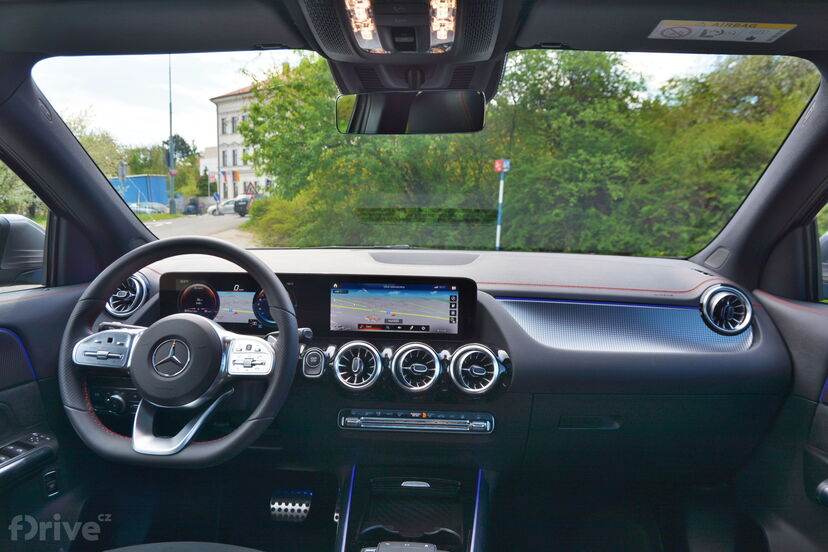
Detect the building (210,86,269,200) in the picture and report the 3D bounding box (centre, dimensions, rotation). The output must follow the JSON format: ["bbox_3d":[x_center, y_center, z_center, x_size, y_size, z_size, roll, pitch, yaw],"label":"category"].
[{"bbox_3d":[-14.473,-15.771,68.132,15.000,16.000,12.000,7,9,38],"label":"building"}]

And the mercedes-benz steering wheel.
[{"bbox_3d":[-0.357,0.111,0.853,0.370,0.357,0.090,2,-16,4],"label":"mercedes-benz steering wheel"}]

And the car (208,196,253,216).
[{"bbox_3d":[-15.074,-5.794,46.786,4.250,1.480,1.780,1,7,-5],"label":"car"}]

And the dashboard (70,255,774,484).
[{"bbox_3d":[0.019,0.140,1.208,1.320,0.375,0.480,2,7,4],"label":"dashboard"}]

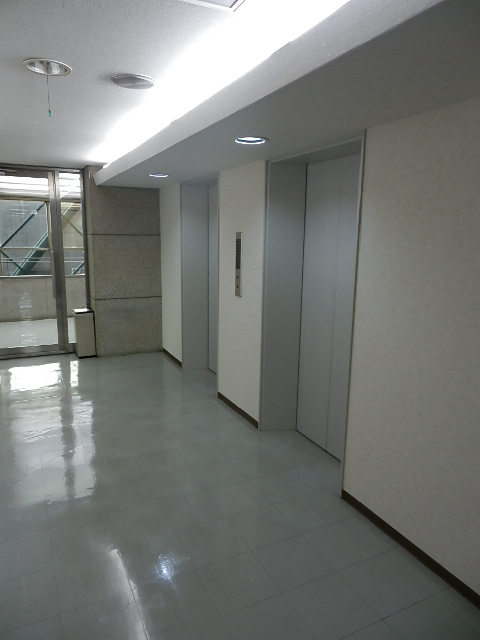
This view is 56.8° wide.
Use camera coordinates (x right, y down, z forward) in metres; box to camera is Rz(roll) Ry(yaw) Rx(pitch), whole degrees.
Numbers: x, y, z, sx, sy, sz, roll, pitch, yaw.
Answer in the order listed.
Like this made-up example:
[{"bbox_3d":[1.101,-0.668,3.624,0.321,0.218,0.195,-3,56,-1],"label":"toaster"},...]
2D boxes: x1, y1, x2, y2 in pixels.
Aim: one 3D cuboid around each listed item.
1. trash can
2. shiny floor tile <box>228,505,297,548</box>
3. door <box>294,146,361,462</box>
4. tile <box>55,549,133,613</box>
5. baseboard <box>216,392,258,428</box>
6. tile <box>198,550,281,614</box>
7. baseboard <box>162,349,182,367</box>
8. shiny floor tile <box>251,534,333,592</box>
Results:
[{"bbox_3d":[-2.014,0.169,5.755,0.215,0.590,0.330,-4,12,-26],"label":"trash can"},{"bbox_3d":[0.125,1.134,2.439,0.300,0.010,0.300,-4,12,-26],"label":"shiny floor tile"},{"bbox_3d":[0.675,-0.048,3.108,0.050,2.080,0.790,-4,12,-26],"label":"door"},{"bbox_3d":[-0.679,1.197,2.040,0.300,0.010,0.300,-4,12,-26],"label":"tile"},{"bbox_3d":[-0.021,0.801,3.991,0.012,0.062,0.790,-4,12,-26],"label":"baseboard"},{"bbox_3d":[-0.009,1.207,2.043,0.300,0.010,0.300,-4,12,-26],"label":"tile"},{"bbox_3d":[-0.861,0.475,5.638,0.012,0.062,0.785,-4,12,-26],"label":"baseboard"},{"bbox_3d":[0.259,1.187,2.176,0.300,0.010,0.300,-4,12,-26],"label":"shiny floor tile"}]

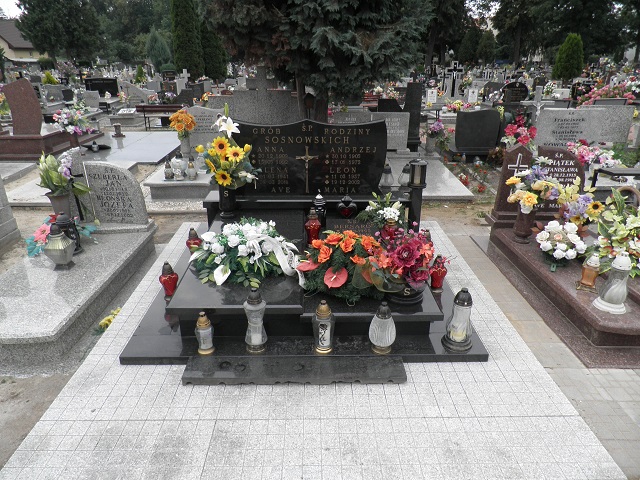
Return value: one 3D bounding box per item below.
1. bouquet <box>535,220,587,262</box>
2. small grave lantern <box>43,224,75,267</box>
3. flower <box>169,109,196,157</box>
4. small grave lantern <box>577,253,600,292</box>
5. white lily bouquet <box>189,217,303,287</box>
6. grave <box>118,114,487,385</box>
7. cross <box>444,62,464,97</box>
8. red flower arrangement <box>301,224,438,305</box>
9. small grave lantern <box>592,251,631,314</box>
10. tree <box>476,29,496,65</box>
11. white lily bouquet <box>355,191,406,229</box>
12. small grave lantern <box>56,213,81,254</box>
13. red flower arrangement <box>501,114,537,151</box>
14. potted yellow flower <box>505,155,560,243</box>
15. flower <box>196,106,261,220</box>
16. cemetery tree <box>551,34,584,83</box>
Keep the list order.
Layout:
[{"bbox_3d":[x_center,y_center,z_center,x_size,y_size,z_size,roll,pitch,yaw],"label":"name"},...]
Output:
[{"bbox_3d":[1.680,0.014,3.100,0.370,0.300,0.300,0,23,-1],"label":"bouquet"},{"bbox_3d":[-1.887,0.031,3.202,0.220,0.310,0.220,0,23,-1],"label":"small grave lantern"},{"bbox_3d":[-1.646,-1.234,5.310,0.320,0.600,0.320,0,23,-1],"label":"flower"},{"bbox_3d":[1.762,0.196,2.875,0.135,0.240,0.135,0,23,-1],"label":"small grave lantern"},{"bbox_3d":[-0.477,0.027,2.890,0.720,0.290,0.500,0,23,-1],"label":"white lily bouquet"},{"bbox_3d":[-0.097,-0.199,3.117,2.000,1.070,2.200,0,23,-1],"label":"grave"},{"bbox_3d":[3.735,-4.414,12.321,0.570,1.000,0.200,0,23,-1],"label":"cross"},{"bbox_3d":[0.287,0.124,2.717,0.810,0.320,0.480,0,23,-1],"label":"red flower arrangement"},{"bbox_3d":[1.771,0.233,2.645,0.175,0.350,0.175,0,23,-1],"label":"small grave lantern"},{"bbox_3d":[16.680,-18.906,44.528,1.900,3.831,1.900,0,23,-1],"label":"tree"},{"bbox_3d":[0.464,-0.214,3.502,0.390,0.320,0.290,0,23,-1],"label":"white lily bouquet"},{"bbox_3d":[-1.865,-0.051,3.330,0.130,0.285,0.130,0,23,-1],"label":"small grave lantern"},{"bbox_3d":[2.561,-1.344,5.724,0.460,0.550,0.400,0,23,-1],"label":"red flower arrangement"},{"bbox_3d":[1.598,-0.297,3.336,0.420,0.690,0.400,0,23,-1],"label":"potted yellow flower"},{"bbox_3d":[-0.719,-0.578,3.488,0.490,0.920,0.450,0,23,-1],"label":"flower"},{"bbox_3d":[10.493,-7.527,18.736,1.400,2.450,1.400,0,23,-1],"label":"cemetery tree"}]

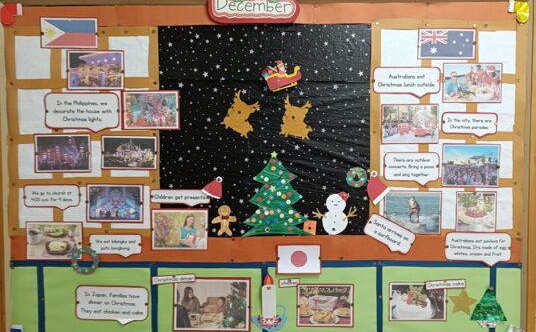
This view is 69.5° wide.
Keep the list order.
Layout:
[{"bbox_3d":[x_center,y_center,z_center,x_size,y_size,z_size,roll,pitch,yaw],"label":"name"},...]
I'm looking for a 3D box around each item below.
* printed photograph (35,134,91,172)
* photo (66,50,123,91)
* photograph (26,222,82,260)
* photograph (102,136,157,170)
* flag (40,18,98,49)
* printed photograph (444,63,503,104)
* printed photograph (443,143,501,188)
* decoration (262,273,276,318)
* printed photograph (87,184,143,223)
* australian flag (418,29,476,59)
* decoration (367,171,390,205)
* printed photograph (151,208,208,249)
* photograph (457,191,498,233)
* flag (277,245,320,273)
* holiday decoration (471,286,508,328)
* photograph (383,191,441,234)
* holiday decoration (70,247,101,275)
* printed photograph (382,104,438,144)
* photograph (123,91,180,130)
[{"bbox_3d":[-0.693,-0.040,1.301,0.193,0.128,0.008,0,2,0],"label":"printed photograph"},{"bbox_3d":[-0.589,-0.327,1.323,0.195,0.132,0.008,0,2,0],"label":"photo"},{"bbox_3d":[-0.766,0.270,1.385,0.201,0.136,0.008,0,2,0],"label":"photograph"},{"bbox_3d":[-0.493,-0.046,1.375,0.197,0.118,0.008,1,2,0],"label":"photograph"},{"bbox_3d":[-0.664,-0.444,1.289,0.195,0.102,0.008,0,2,0],"label":"flag"},{"bbox_3d":[0.685,-0.276,1.287,0.200,0.132,0.008,0,2,0],"label":"printed photograph"},{"bbox_3d":[0.727,-0.001,1.377,0.204,0.154,0.008,1,2,0],"label":"printed photograph"},{"bbox_3d":[0.006,0.448,1.344,0.050,0.156,0.012,0,2,0],"label":"decoration"},{"bbox_3d":[-0.545,0.136,1.381,0.202,0.137,0.008,1,2,0],"label":"printed photograph"},{"bbox_3d":[0.612,-0.415,1.318,0.196,0.102,0.008,1,2,0],"label":"australian flag"},{"bbox_3d":[0.373,0.074,1.298,0.079,0.117,0.010,0,2,0],"label":"decoration"},{"bbox_3d":[-0.315,0.229,1.383,0.200,0.146,0.008,1,2,0],"label":"printed photograph"},{"bbox_3d":[0.748,0.171,1.382,0.145,0.156,0.008,1,2,0],"label":"photograph"},{"bbox_3d":[0.105,0.318,1.308,0.153,0.103,0.008,0,2,0],"label":"flag"},{"bbox_3d":[0.769,0.491,1.344,0.130,0.146,0.012,0,2,0],"label":"holiday decoration"},{"bbox_3d":[0.499,0.162,1.335,0.201,0.149,0.008,0,2,0],"label":"photograph"},{"bbox_3d":[-0.656,0.342,1.383,0.098,0.101,0.015,0,2,0],"label":"holiday decoration"},{"bbox_3d":[0.508,-0.148,1.372,0.202,0.140,0.008,0,2,0],"label":"printed photograph"},{"bbox_3d":[-0.401,-0.190,1.326,0.199,0.133,0.008,0,2,0],"label":"photograph"}]

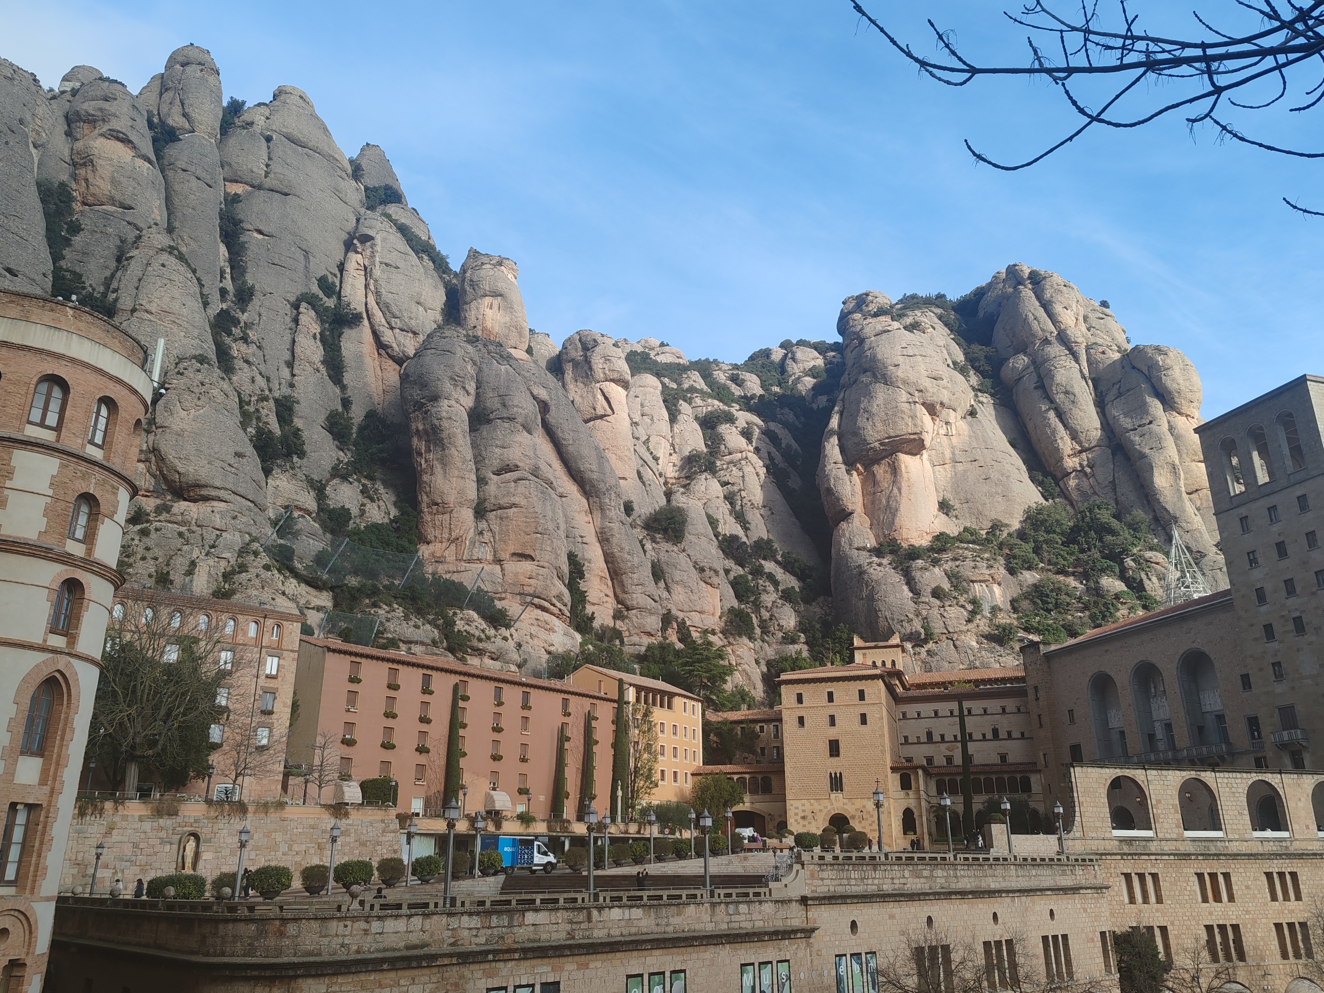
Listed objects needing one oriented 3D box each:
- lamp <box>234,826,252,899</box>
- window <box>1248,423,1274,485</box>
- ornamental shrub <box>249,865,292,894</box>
[{"bbox_3d":[-23.633,20.610,58.017,0.520,4.200,0.520,-15,-25,34],"label":"lamp"},{"bbox_3d":[62.373,-4.396,106.829,1.000,6.400,2.350,7,-21,-19],"label":"window"},{"bbox_3d":[-21.491,21.007,56.763,2.148,1.495,2.261,-15,-24,35],"label":"ornamental shrub"}]

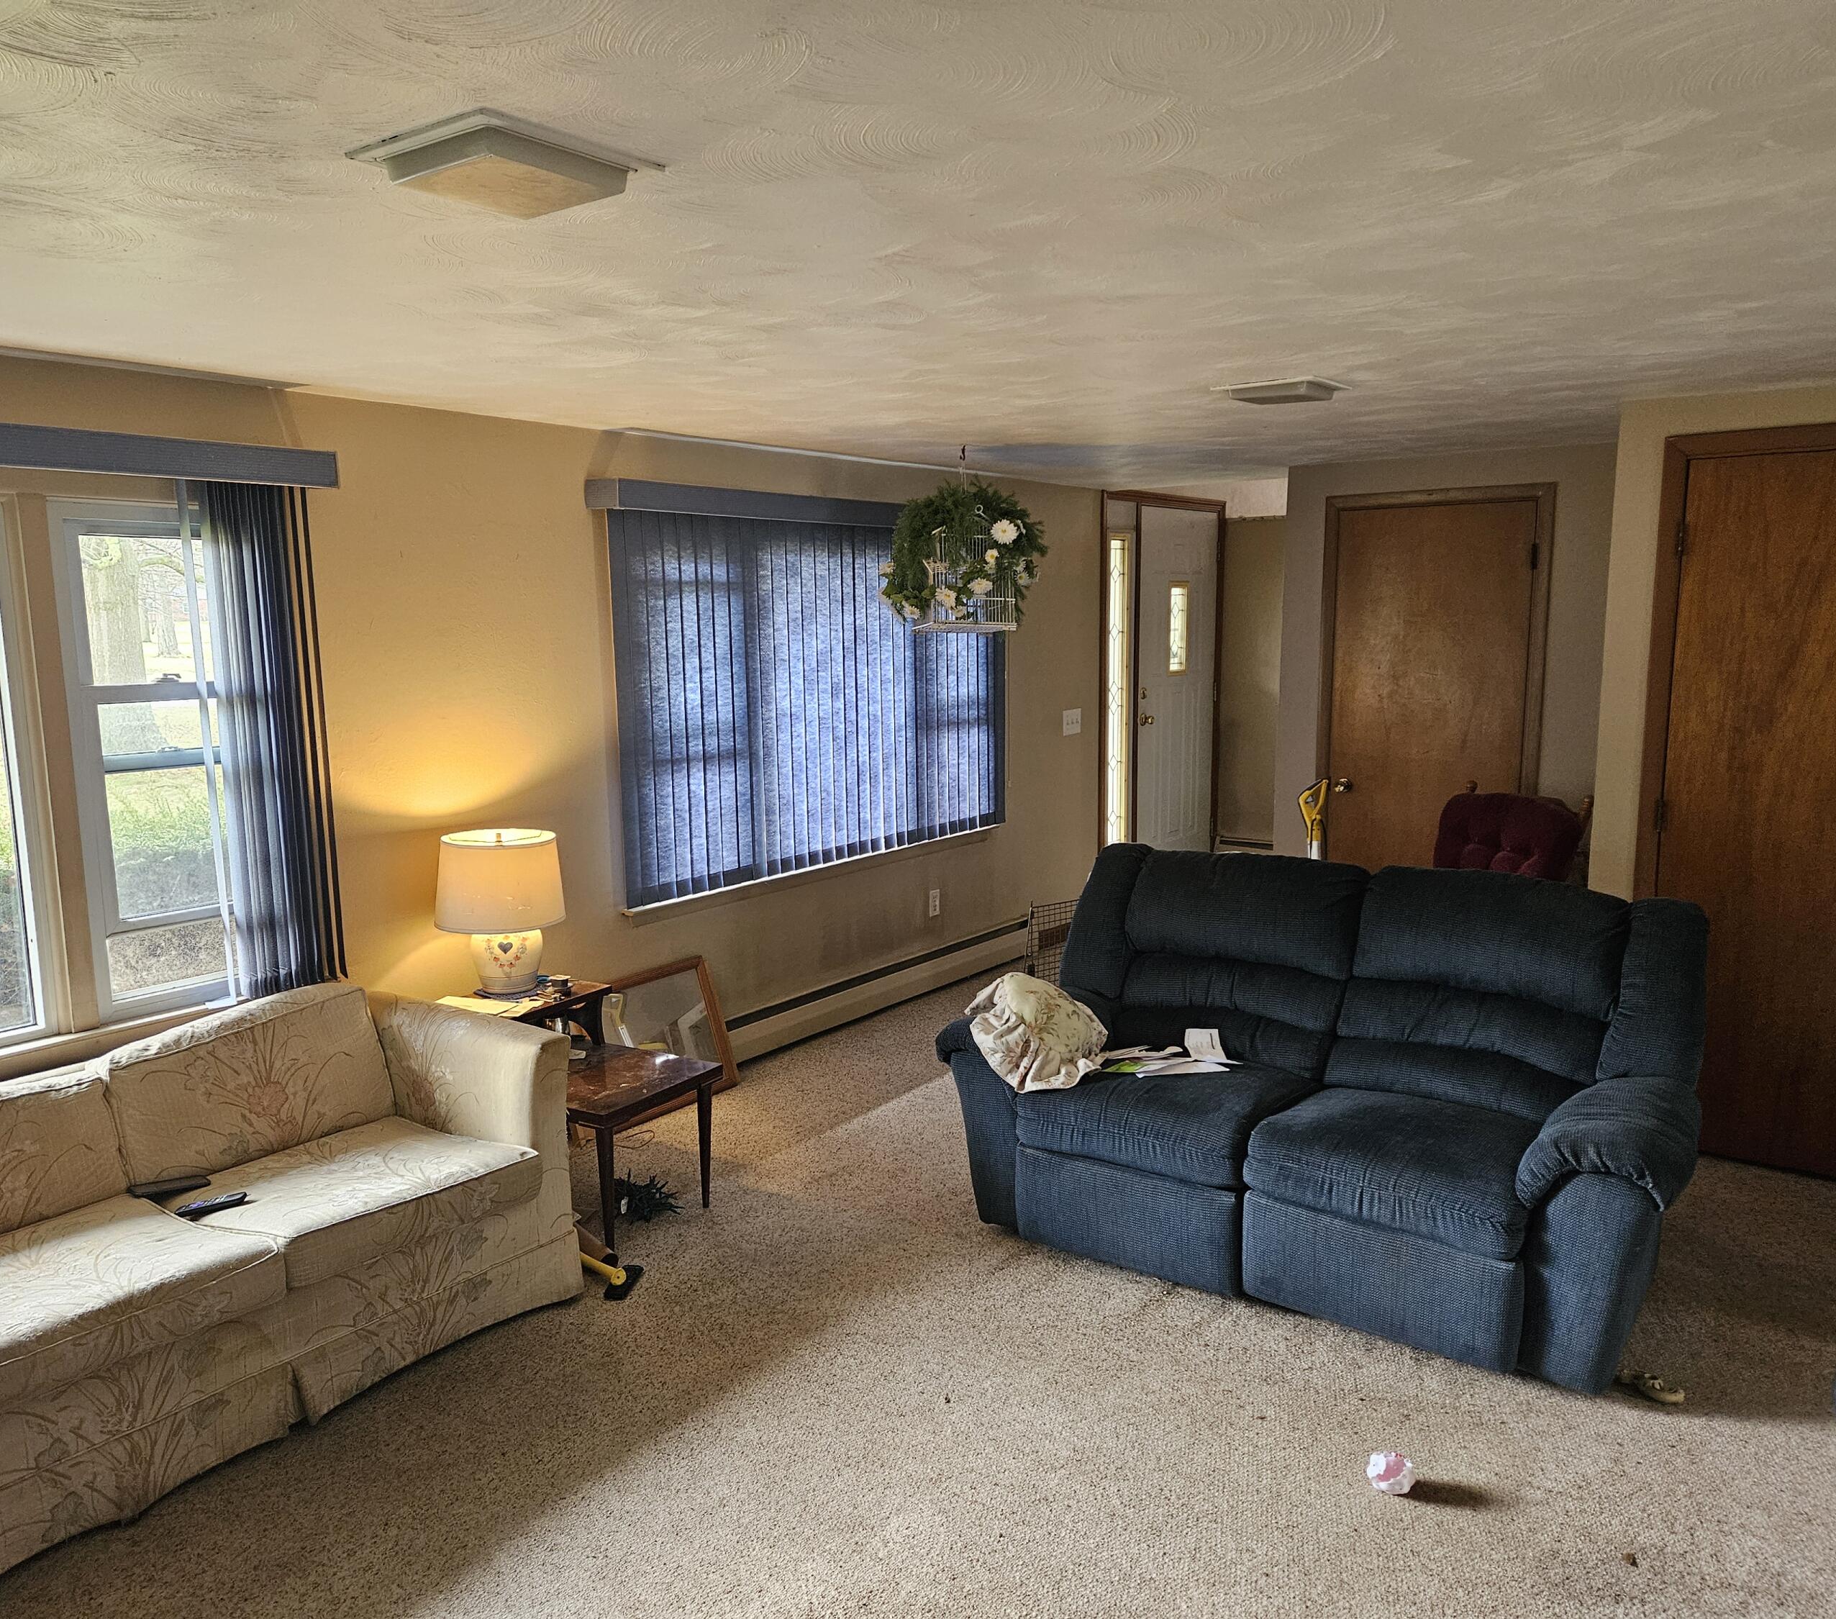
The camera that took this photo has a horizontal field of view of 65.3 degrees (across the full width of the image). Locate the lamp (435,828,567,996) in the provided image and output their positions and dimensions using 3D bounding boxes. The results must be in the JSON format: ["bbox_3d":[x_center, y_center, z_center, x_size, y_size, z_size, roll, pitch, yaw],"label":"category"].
[{"bbox_3d":[-1.145,0.293,3.998,0.370,0.430,0.370,0,8,0],"label":"lamp"}]

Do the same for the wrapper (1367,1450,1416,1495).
[{"bbox_3d":[0.870,1.216,2.632,0.085,0.080,0.085,3,9,19],"label":"wrapper"}]

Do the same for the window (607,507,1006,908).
[{"bbox_3d":[-0.300,-0.445,5.546,0.120,1.300,2.300,6,10,36],"label":"window"}]

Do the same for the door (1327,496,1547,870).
[{"bbox_3d":[2.079,-0.232,5.888,0.810,2.030,0.060,6,10,36],"label":"door"}]

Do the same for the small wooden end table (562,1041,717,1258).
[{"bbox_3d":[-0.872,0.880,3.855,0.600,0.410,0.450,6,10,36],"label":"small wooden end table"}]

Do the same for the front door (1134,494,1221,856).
[{"bbox_3d":[1.439,-0.575,7.941,0.060,2.100,0.930,6,10,36],"label":"front door"}]

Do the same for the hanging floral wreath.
[{"bbox_3d":[0.164,-0.944,5.262,0.580,0.530,0.250,0,8,2],"label":"hanging floral wreath"}]

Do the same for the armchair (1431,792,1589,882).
[{"bbox_3d":[1.857,0.444,4.850,0.780,0.990,0.640,-6,10,-36],"label":"armchair"}]

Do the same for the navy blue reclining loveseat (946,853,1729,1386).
[{"bbox_3d":[1.026,0.633,3.647,1.670,0.950,0.980,5,10,34],"label":"navy blue reclining loveseat"}]

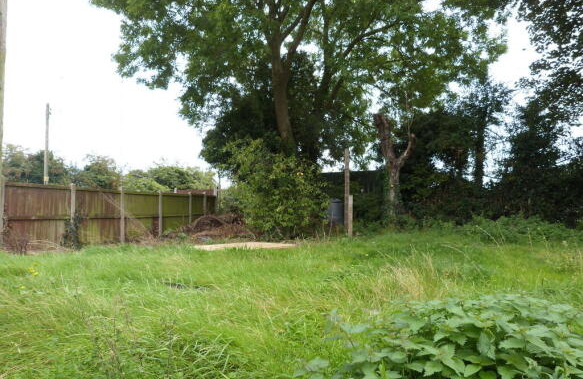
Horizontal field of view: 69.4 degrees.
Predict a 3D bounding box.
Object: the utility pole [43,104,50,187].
[{"bbox_3d":[-16.624,-1.683,28.601,0.360,8.270,0.320,0,-3,0],"label":"utility pole"}]

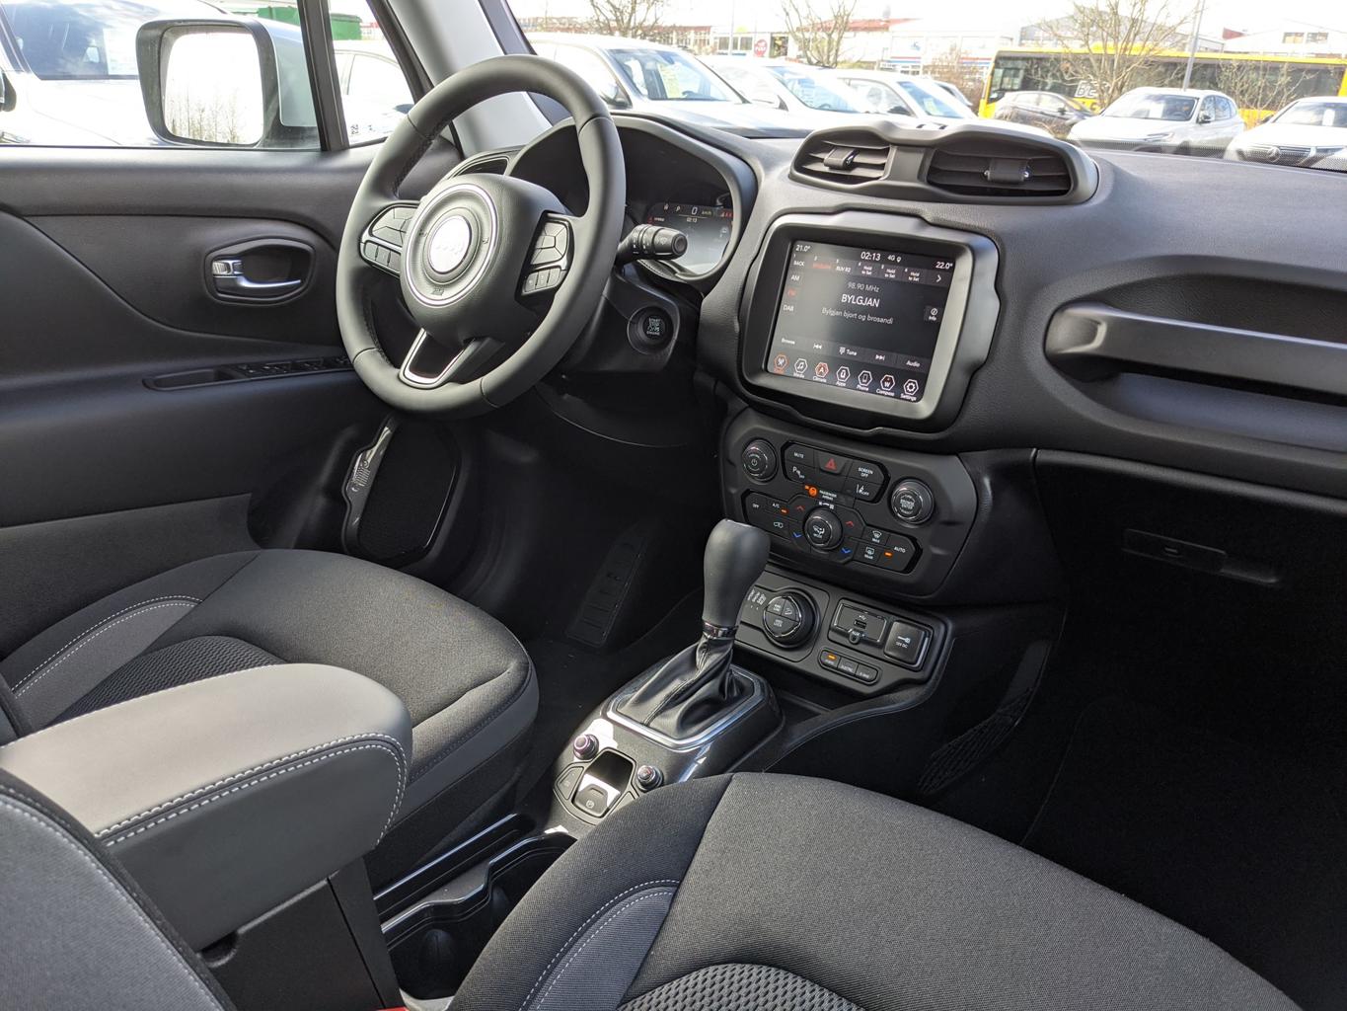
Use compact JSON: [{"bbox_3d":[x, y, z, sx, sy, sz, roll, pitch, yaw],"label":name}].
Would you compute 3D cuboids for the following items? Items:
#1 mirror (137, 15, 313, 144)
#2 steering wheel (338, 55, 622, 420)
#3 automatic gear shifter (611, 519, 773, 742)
[{"bbox_3d":[-0.571,-0.552,1.381,0.230,0.166,0.135,12,24,26],"label":"mirror"},{"bbox_3d":[-0.193,-0.266,1.073,0.376,0.376,0.100,17,0,34],"label":"steering wheel"},{"bbox_3d":[0.013,0.104,0.903,0.093,0.155,0.127,17,27,35],"label":"automatic gear shifter"}]

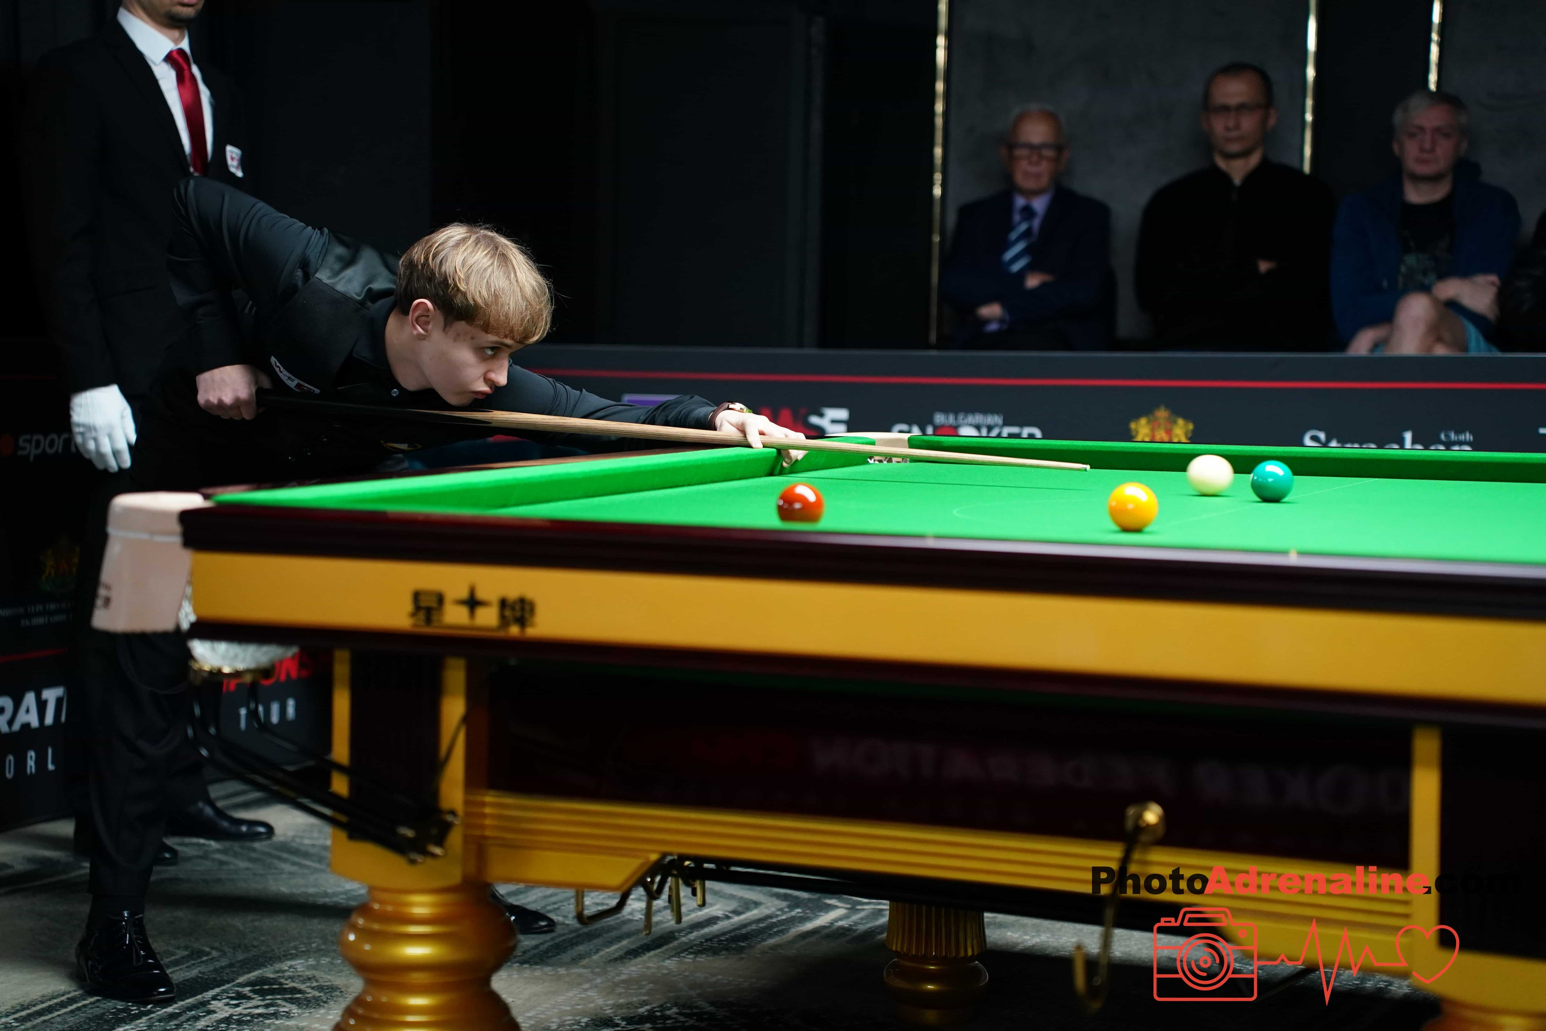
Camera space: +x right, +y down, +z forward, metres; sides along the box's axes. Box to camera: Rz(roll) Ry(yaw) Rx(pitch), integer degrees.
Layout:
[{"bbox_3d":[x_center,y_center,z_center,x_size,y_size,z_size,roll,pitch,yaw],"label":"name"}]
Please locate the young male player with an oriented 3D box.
[{"bbox_3d":[-0.403,0.116,5.009,1.280,1.220,0.840,3,4,25],"label":"young male player"}]

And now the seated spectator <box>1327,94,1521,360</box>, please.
[{"bbox_3d":[1.719,-0.481,8.602,0.540,1.320,0.800,2,4,14],"label":"seated spectator"}]

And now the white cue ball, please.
[{"bbox_3d":[0.567,-0.052,4.170,0.052,0.052,0.052,1,4,0],"label":"white cue ball"}]

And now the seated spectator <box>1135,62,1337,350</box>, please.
[{"bbox_3d":[1.222,-0.558,8.754,0.560,1.360,0.800,2,4,14],"label":"seated spectator"}]

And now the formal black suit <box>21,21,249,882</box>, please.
[{"bbox_3d":[-1.218,-0.179,6.259,0.310,1.500,0.520,4,5,40],"label":"formal black suit"}]

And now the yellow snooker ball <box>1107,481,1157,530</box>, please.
[{"bbox_3d":[0.394,-0.009,3.520,0.052,0.052,0.052,1,4,0],"label":"yellow snooker ball"}]

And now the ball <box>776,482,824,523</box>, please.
[{"bbox_3d":[0.030,-0.010,3.480,0.052,0.052,0.052,1,4,0],"label":"ball"}]

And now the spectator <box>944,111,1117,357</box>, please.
[{"bbox_3d":[0.647,-0.504,8.955,0.500,1.280,0.800,2,4,18],"label":"spectator"}]

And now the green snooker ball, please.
[{"bbox_3d":[0.630,-0.043,4.060,0.052,0.052,0.052,1,4,0],"label":"green snooker ball"}]

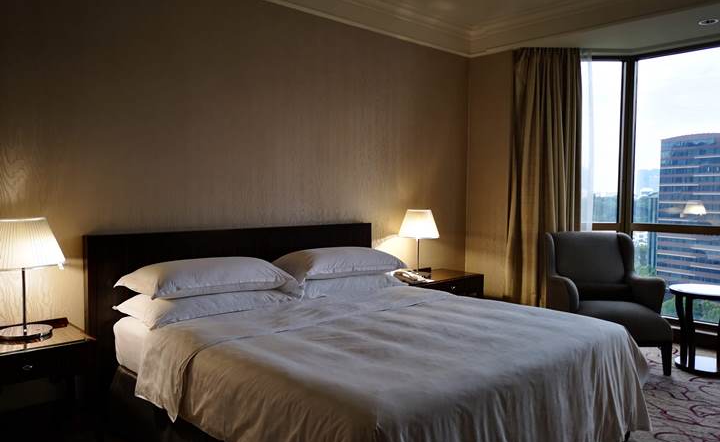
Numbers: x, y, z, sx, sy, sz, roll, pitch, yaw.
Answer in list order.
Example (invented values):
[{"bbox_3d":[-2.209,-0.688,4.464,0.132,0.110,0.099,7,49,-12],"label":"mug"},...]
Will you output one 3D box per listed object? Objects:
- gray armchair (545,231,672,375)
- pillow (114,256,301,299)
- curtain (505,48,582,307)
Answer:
[{"bbox_3d":[1.876,0.590,4.343,0.730,0.980,0.770,0,3,3],"label":"gray armchair"},{"bbox_3d":[-0.836,0.297,3.149,0.902,0.171,0.546,-2,4,-43],"label":"pillow"},{"bbox_3d":[1.640,-0.244,5.047,0.660,2.560,0.180,0,3,2],"label":"curtain"}]

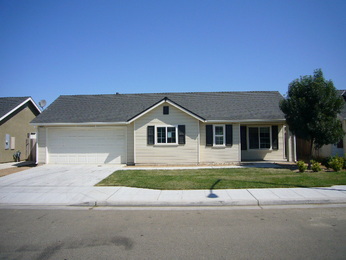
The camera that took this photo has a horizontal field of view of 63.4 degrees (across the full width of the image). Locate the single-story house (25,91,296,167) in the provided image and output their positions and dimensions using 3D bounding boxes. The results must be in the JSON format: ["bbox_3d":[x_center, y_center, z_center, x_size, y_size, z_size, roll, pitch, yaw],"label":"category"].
[{"bbox_3d":[-0.350,-0.263,20.799,16.035,4.878,8.900,-1,-2,3],"label":"single-story house"}]

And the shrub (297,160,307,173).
[{"bbox_3d":[5.914,1.653,12.866,0.496,0.523,0.496,-1,-2,3],"label":"shrub"}]

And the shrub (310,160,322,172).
[{"bbox_3d":[6.576,1.637,12.873,0.510,0.537,0.510,-1,-2,3],"label":"shrub"}]

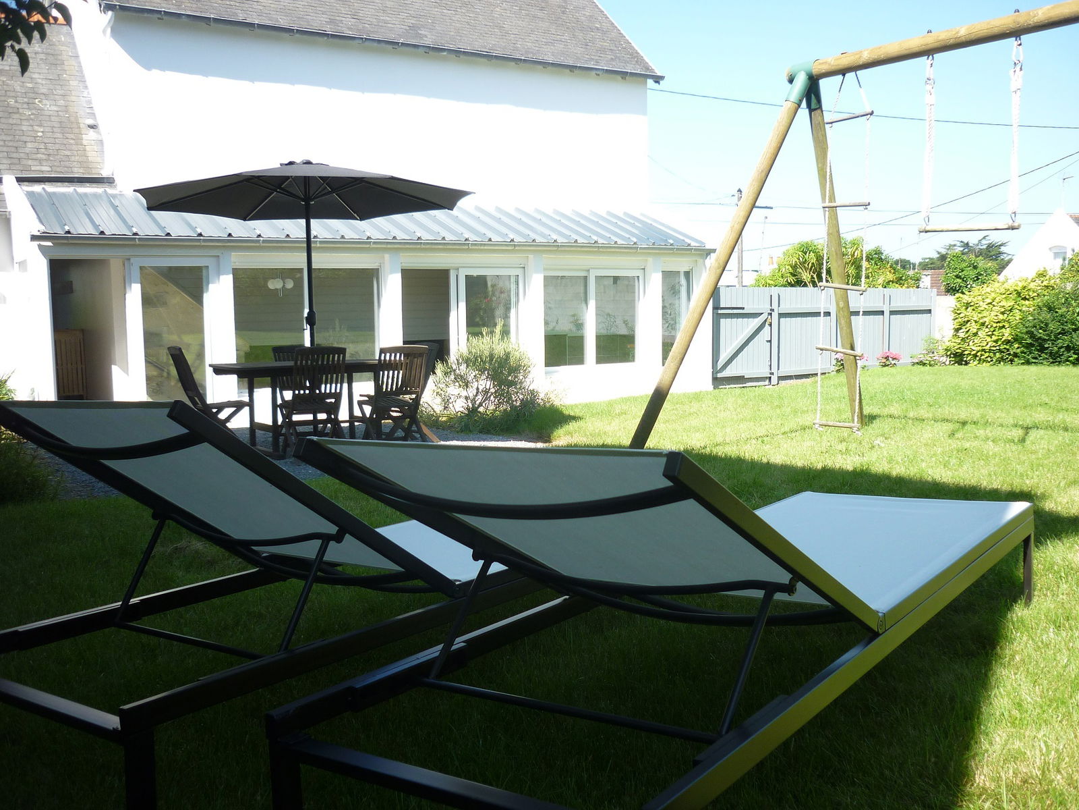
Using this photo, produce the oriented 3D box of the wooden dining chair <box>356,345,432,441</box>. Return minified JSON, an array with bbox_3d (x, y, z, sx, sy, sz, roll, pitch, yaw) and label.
[{"bbox_3d":[-1.276,-0.062,8.920,0.480,0.910,0.580,-4,7,-32],"label":"wooden dining chair"}]

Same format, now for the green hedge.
[{"bbox_3d":[8.527,-1.658,18.900,2.050,1.720,1.400,2,6,24],"label":"green hedge"}]

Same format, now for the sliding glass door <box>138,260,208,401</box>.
[{"bbox_3d":[-4.073,-0.641,11.576,0.790,1.880,0.080,-4,7,-32],"label":"sliding glass door"}]

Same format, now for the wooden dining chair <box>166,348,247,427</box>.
[{"bbox_3d":[-2.856,-0.036,8.900,0.620,0.910,0.480,-3,6,-20],"label":"wooden dining chair"}]

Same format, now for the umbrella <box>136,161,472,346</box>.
[{"bbox_3d":[-2.025,-0.879,9.170,2.920,2.510,2.920,-4,6,-30],"label":"umbrella"}]

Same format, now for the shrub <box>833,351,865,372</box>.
[{"bbox_3d":[5.271,-0.749,17.500,0.540,0.370,0.500,1,6,17],"label":"shrub"}]

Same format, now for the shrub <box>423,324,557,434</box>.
[{"bbox_3d":[-0.558,-0.336,11.250,1.380,1.170,1.250,-1,6,-3],"label":"shrub"}]

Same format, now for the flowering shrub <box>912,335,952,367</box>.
[{"bbox_3d":[7.134,-1.025,18.700,0.700,0.560,0.580,1,6,21],"label":"flowering shrub"}]

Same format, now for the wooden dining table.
[{"bbox_3d":[-1.979,0.003,9.240,1.720,0.740,0.950,-4,6,-30],"label":"wooden dining table"}]

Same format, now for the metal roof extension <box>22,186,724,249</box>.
[{"bbox_3d":[-1.736,-2.406,13.434,9.091,0.758,1.635,-4,7,-32],"label":"metal roof extension"}]

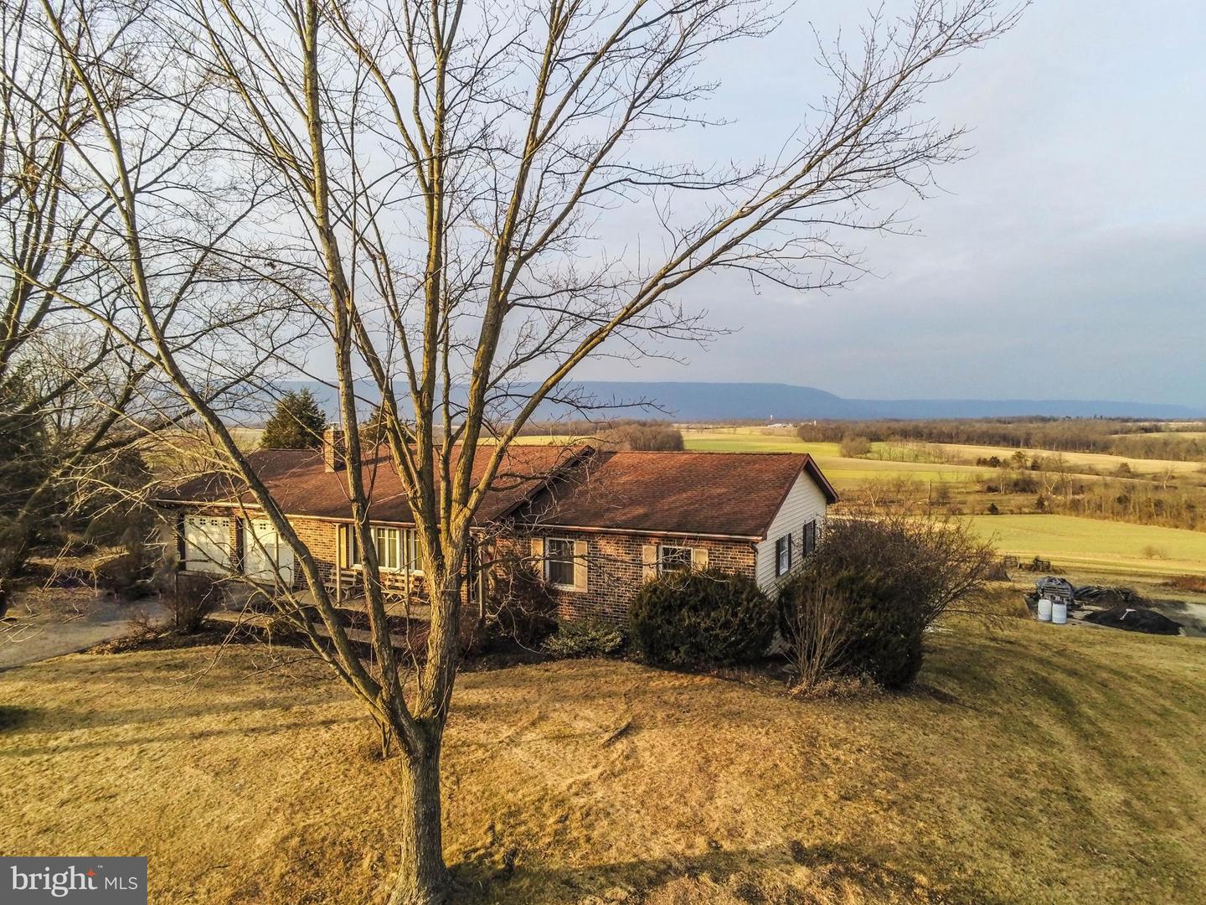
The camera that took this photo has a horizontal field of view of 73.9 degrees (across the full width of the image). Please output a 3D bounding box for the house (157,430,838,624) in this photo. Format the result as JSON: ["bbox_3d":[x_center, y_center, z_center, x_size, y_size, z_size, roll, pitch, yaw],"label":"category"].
[{"bbox_3d":[-4.328,2.003,27.889,22.584,5.278,9.998,1,2,27],"label":"house"}]

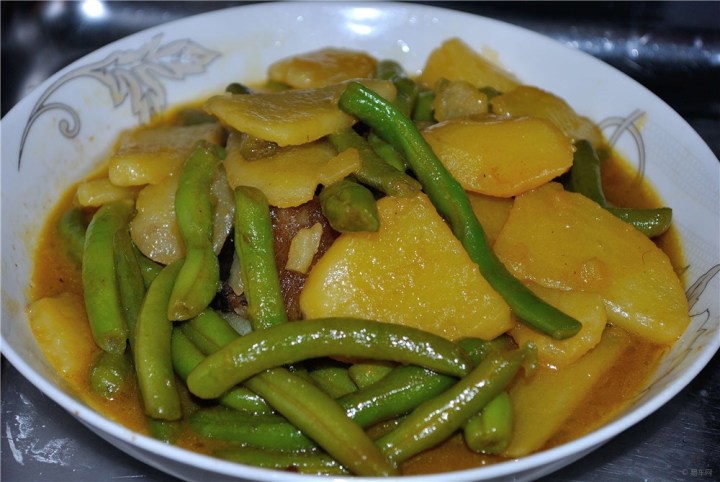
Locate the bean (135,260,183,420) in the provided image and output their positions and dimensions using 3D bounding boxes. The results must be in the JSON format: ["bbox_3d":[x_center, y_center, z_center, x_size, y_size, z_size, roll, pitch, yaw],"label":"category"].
[{"bbox_3d":[-0.051,0.021,0.424,0.014,0.010,0.051,1,63,1],"label":"bean"}]

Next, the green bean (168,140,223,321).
[{"bbox_3d":[-0.043,-0.004,0.438,0.012,0.014,0.060,9,48,-11],"label":"green bean"}]

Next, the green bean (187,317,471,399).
[{"bbox_3d":[-0.007,0.029,0.411,0.068,0.010,0.020,-3,72,0],"label":"green bean"}]

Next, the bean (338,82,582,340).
[{"bbox_3d":[0.024,-0.011,0.443,0.014,0.023,0.098,-42,62,7],"label":"bean"}]

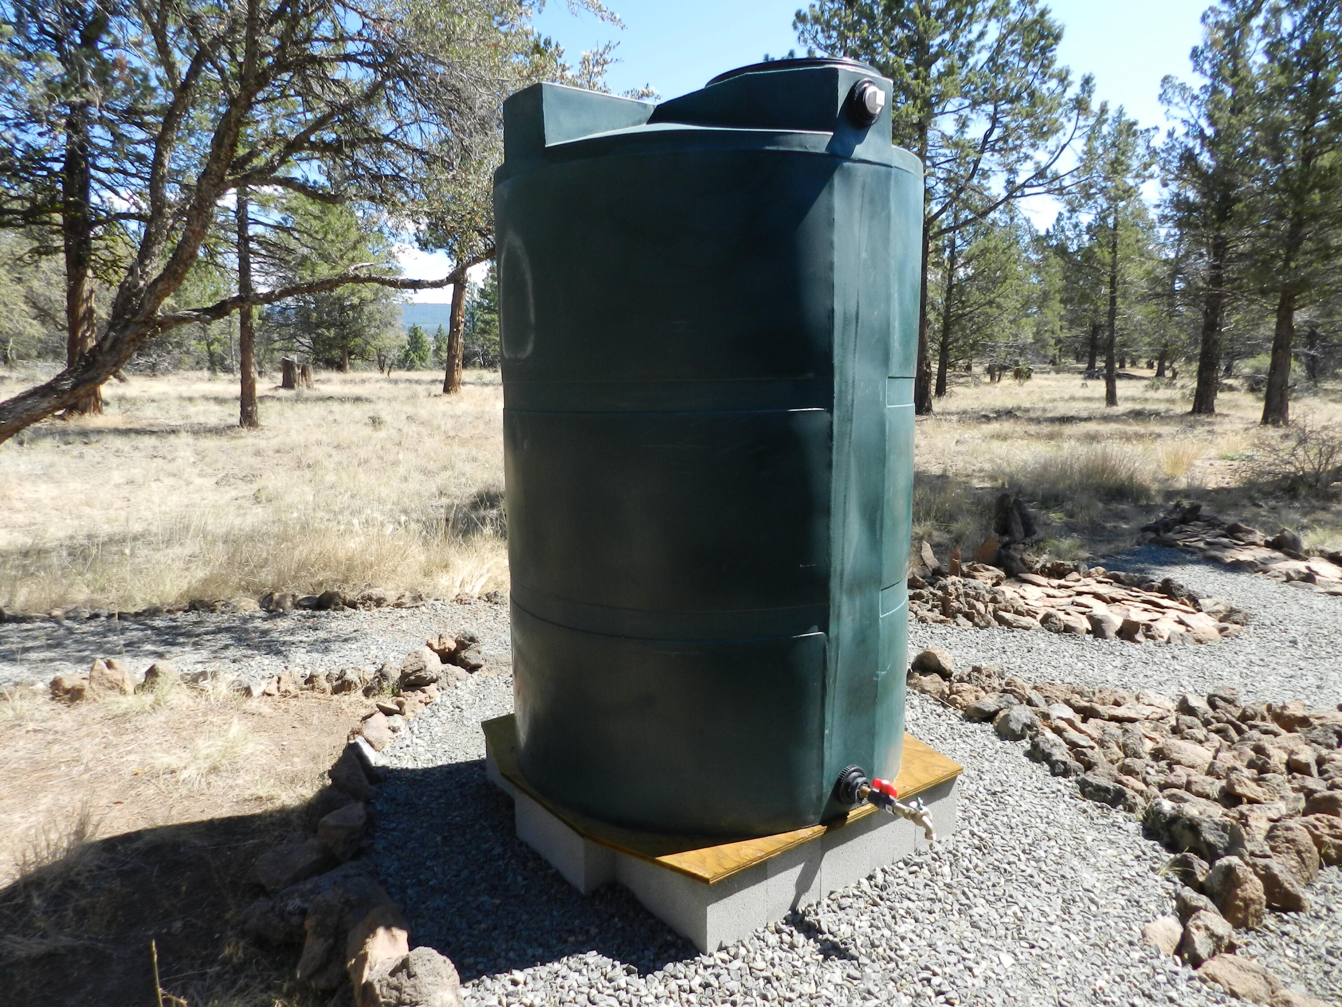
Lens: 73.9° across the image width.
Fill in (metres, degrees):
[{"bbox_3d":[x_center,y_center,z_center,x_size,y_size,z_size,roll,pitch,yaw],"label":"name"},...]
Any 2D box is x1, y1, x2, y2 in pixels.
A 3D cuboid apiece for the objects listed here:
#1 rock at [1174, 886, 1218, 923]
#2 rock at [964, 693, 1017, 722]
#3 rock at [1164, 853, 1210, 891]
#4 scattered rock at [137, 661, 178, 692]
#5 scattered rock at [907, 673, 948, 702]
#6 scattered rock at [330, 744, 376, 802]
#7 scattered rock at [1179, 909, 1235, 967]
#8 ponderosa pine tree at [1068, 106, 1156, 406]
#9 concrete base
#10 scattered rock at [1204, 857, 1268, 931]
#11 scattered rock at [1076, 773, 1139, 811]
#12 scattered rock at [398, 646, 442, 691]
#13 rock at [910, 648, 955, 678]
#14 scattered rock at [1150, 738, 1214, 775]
[{"bbox_3d":[1.336,1.022,2.262,0.146,0.101,0.131,5,10,35],"label":"rock"},{"bbox_3d":[1.327,0.843,3.698,0.210,0.110,0.140,-1,9,-5],"label":"rock"},{"bbox_3d":[1.399,0.995,2.406,0.136,0.116,0.136,6,11,40],"label":"rock"},{"bbox_3d":[-2.306,0.777,4.008,0.165,0.140,0.130,-4,10,-25],"label":"scattered rock"},{"bbox_3d":[1.097,0.791,3.832,0.201,0.121,0.161,3,9,20],"label":"scattered rock"},{"bbox_3d":[-1.068,0.906,2.994,0.166,0.156,0.181,-2,8,-10],"label":"scattered rock"},{"bbox_3d":[1.343,1.087,2.235,0.120,0.118,0.102,6,11,33],"label":"scattered rock"},{"bbox_3d":[11.861,-6.528,23.876,2.360,7.770,2.360,5,10,26],"label":"ponderosa pine tree"},{"bbox_3d":[0.123,0.886,2.902,1.181,0.197,1.186,-6,10,-36],"label":"concrete base"},{"bbox_3d":[1.509,1.037,2.385,0.140,0.160,0.145,6,11,34],"label":"scattered rock"},{"bbox_3d":[1.407,0.930,2.872,0.131,0.111,0.221,-6,10,-33],"label":"scattered rock"},{"bbox_3d":[-1.119,0.739,3.990,0.211,0.176,0.181,-2,8,-15],"label":"scattered rock"},{"bbox_3d":[1.222,0.743,4.174,0.202,0.117,0.162,3,10,17],"label":"rock"},{"bbox_3d":[1.826,0.903,3.185,0.128,0.087,0.197,-9,13,-43],"label":"scattered rock"}]

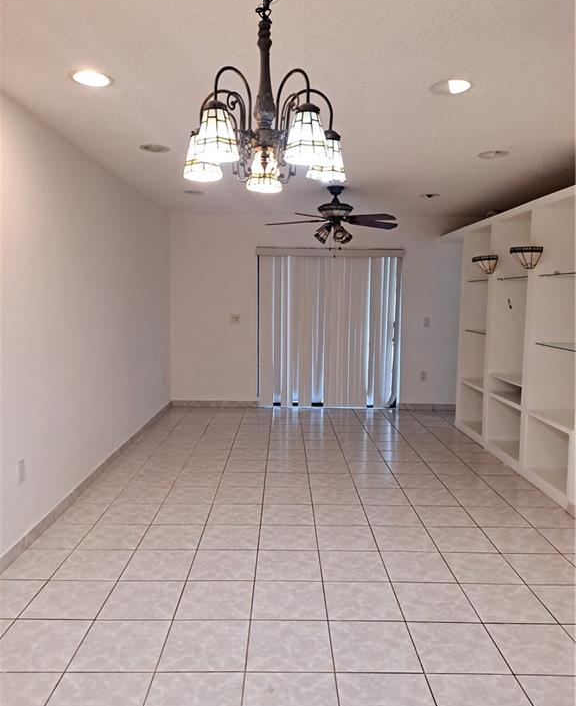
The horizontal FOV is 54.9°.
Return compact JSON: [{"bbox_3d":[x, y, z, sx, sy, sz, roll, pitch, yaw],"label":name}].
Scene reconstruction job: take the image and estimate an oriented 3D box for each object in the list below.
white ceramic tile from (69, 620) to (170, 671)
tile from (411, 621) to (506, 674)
[{"bbox_3d":[-0.672,1.194,2.267,0.336,0.010,0.336,1,6,0],"label":"white ceramic tile"},{"bbox_3d":[0.690,1.210,2.278,0.336,0.010,0.336,1,6,0],"label":"tile"}]

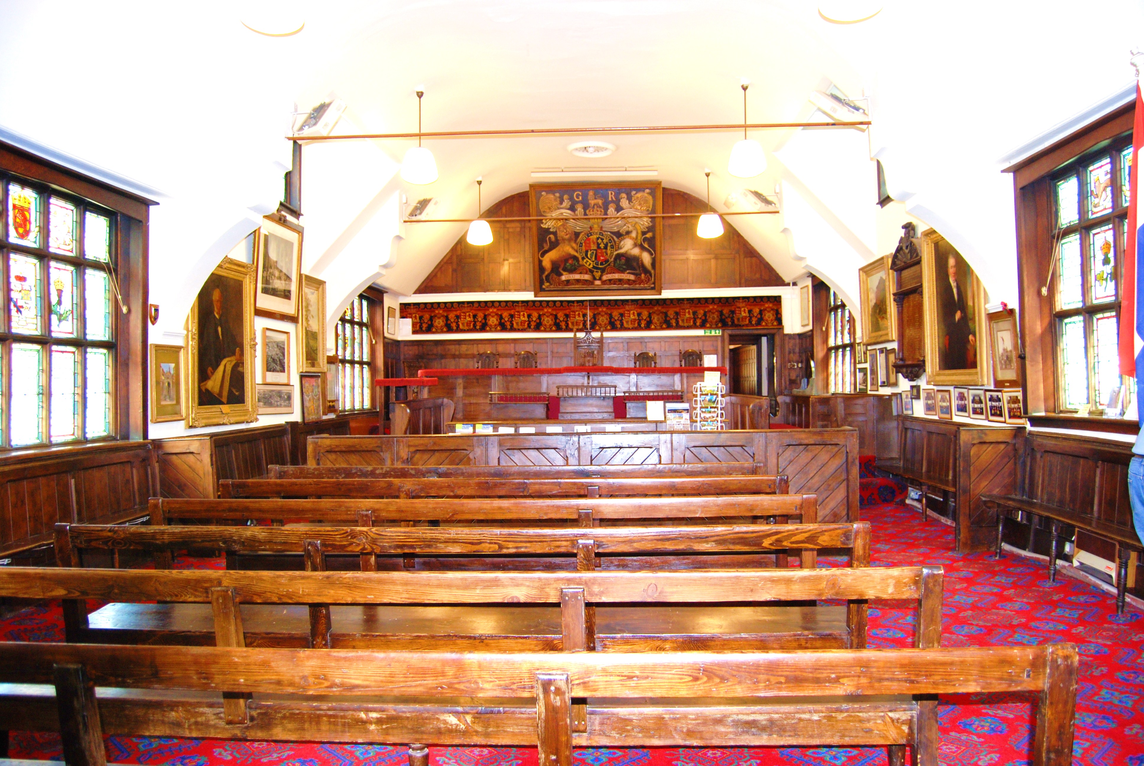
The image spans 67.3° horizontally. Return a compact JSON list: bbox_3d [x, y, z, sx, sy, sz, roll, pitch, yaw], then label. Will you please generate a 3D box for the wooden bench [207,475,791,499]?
[{"bbox_3d":[-0.431,1.026,5.550,3.547,0.886,0.550,-1,1,3],"label":"wooden bench"}]

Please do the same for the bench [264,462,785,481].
[{"bbox_3d":[-0.406,1.017,6.348,3.547,0.885,0.550,-1,1,3],"label":"bench"}]

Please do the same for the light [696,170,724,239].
[{"bbox_3d":[2.095,-2.726,13.020,0.433,1.017,0.433,-1,1,3],"label":"light"}]

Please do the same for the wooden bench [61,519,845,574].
[{"bbox_3d":[-0.491,1.044,3.912,3.531,0.886,0.550,-1,1,3],"label":"wooden bench"}]

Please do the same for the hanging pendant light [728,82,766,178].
[{"bbox_3d":[1.877,-2.719,9.191,0.426,1.000,0.426,-1,1,3],"label":"hanging pendant light"}]

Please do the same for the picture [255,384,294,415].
[{"bbox_3d":[-3.211,0.176,9.255,0.030,0.314,1.000,-1,1,3],"label":"picture"}]

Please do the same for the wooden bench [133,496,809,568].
[{"bbox_3d":[-0.478,1.032,4.717,3.525,0.892,0.550,-1,1,3],"label":"wooden bench"}]

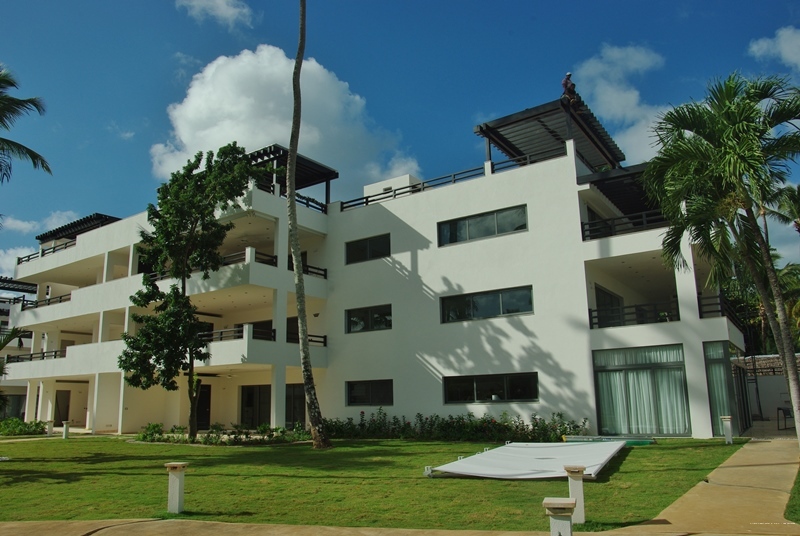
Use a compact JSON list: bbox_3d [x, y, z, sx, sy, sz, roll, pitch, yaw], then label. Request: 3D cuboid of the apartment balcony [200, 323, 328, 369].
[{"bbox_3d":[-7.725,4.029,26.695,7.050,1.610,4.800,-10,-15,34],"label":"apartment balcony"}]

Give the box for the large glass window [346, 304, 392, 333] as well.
[{"bbox_3d":[-1.367,2.291,24.802,2.551,1.073,0.140,-10,-16,32],"label":"large glass window"}]

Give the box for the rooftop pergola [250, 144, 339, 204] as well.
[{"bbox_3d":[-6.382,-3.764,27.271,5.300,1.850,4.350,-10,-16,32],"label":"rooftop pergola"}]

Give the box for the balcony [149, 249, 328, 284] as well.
[{"bbox_3d":[-8.287,0.927,27.752,8.250,1.570,4.800,-10,-15,34],"label":"balcony"}]

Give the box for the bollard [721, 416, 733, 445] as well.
[{"bbox_3d":[9.176,4.555,15.606,0.270,0.750,0.270,-10,-16,32],"label":"bollard"}]

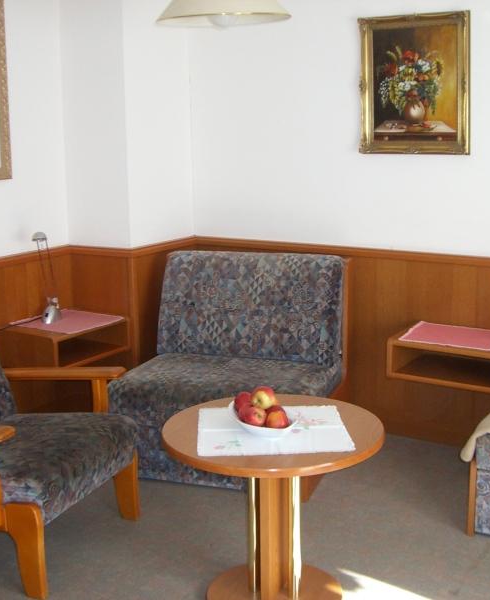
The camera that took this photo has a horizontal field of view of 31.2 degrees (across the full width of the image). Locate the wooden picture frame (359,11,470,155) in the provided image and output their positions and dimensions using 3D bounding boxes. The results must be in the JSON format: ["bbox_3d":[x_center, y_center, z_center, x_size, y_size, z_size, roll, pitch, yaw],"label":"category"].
[{"bbox_3d":[0.749,-0.955,3.890,0.525,0.610,0.040,6,14,32],"label":"wooden picture frame"}]

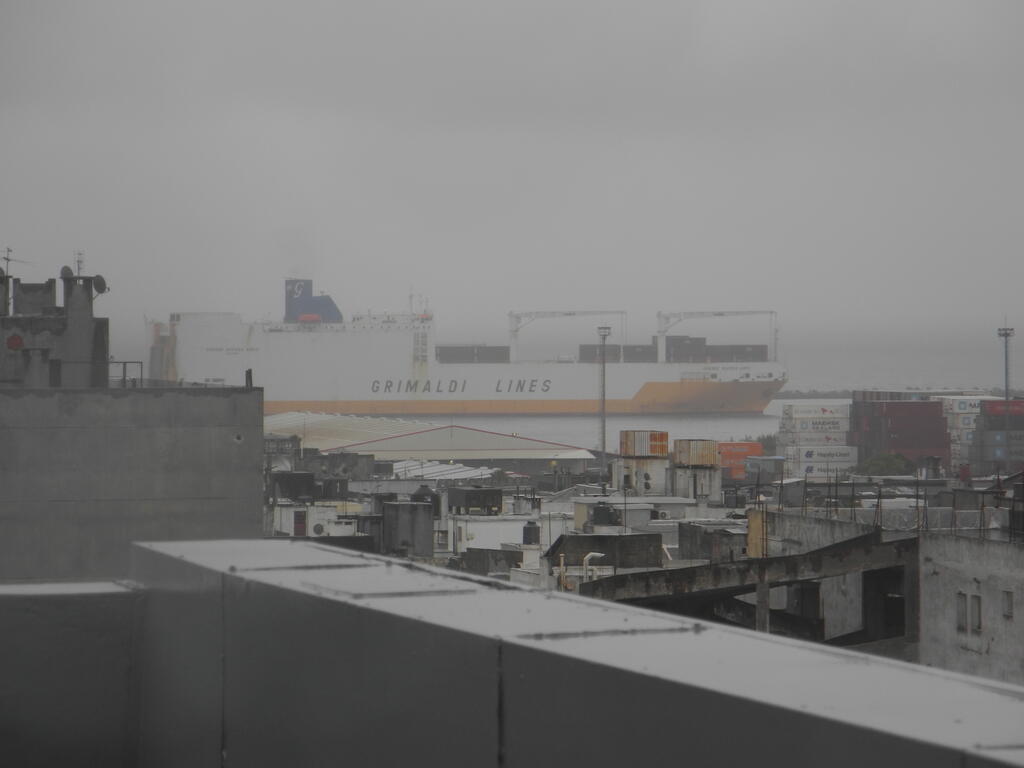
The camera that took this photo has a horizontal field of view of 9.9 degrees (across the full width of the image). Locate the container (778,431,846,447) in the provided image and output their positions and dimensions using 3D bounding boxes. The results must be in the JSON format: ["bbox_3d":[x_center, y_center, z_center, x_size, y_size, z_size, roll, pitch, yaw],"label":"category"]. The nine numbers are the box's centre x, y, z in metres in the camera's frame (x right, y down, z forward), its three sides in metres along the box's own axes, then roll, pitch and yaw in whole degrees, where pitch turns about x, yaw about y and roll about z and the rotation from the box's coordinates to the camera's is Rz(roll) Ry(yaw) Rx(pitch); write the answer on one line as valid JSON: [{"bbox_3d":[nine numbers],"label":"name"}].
[{"bbox_3d":[55.659,10.068,1085.000,12.190,2.700,2.440,0,1,-23],"label":"container"}]

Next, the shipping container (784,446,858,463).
[{"bbox_3d":[56.418,12.810,1075.000,12.190,2.800,2.440,0,1,-23],"label":"shipping container"}]

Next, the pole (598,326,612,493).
[{"bbox_3d":[16.573,4.569,1060.000,2.400,30.000,2.400,0,1,0],"label":"pole"}]

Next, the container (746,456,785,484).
[{"bbox_3d":[42.679,14.621,1000.000,6.100,4.500,2.500,0,1,-23],"label":"container"}]

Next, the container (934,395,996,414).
[{"bbox_3d":[87.352,4.240,1115.000,12.190,2.750,2.440,0,1,-23],"label":"container"}]

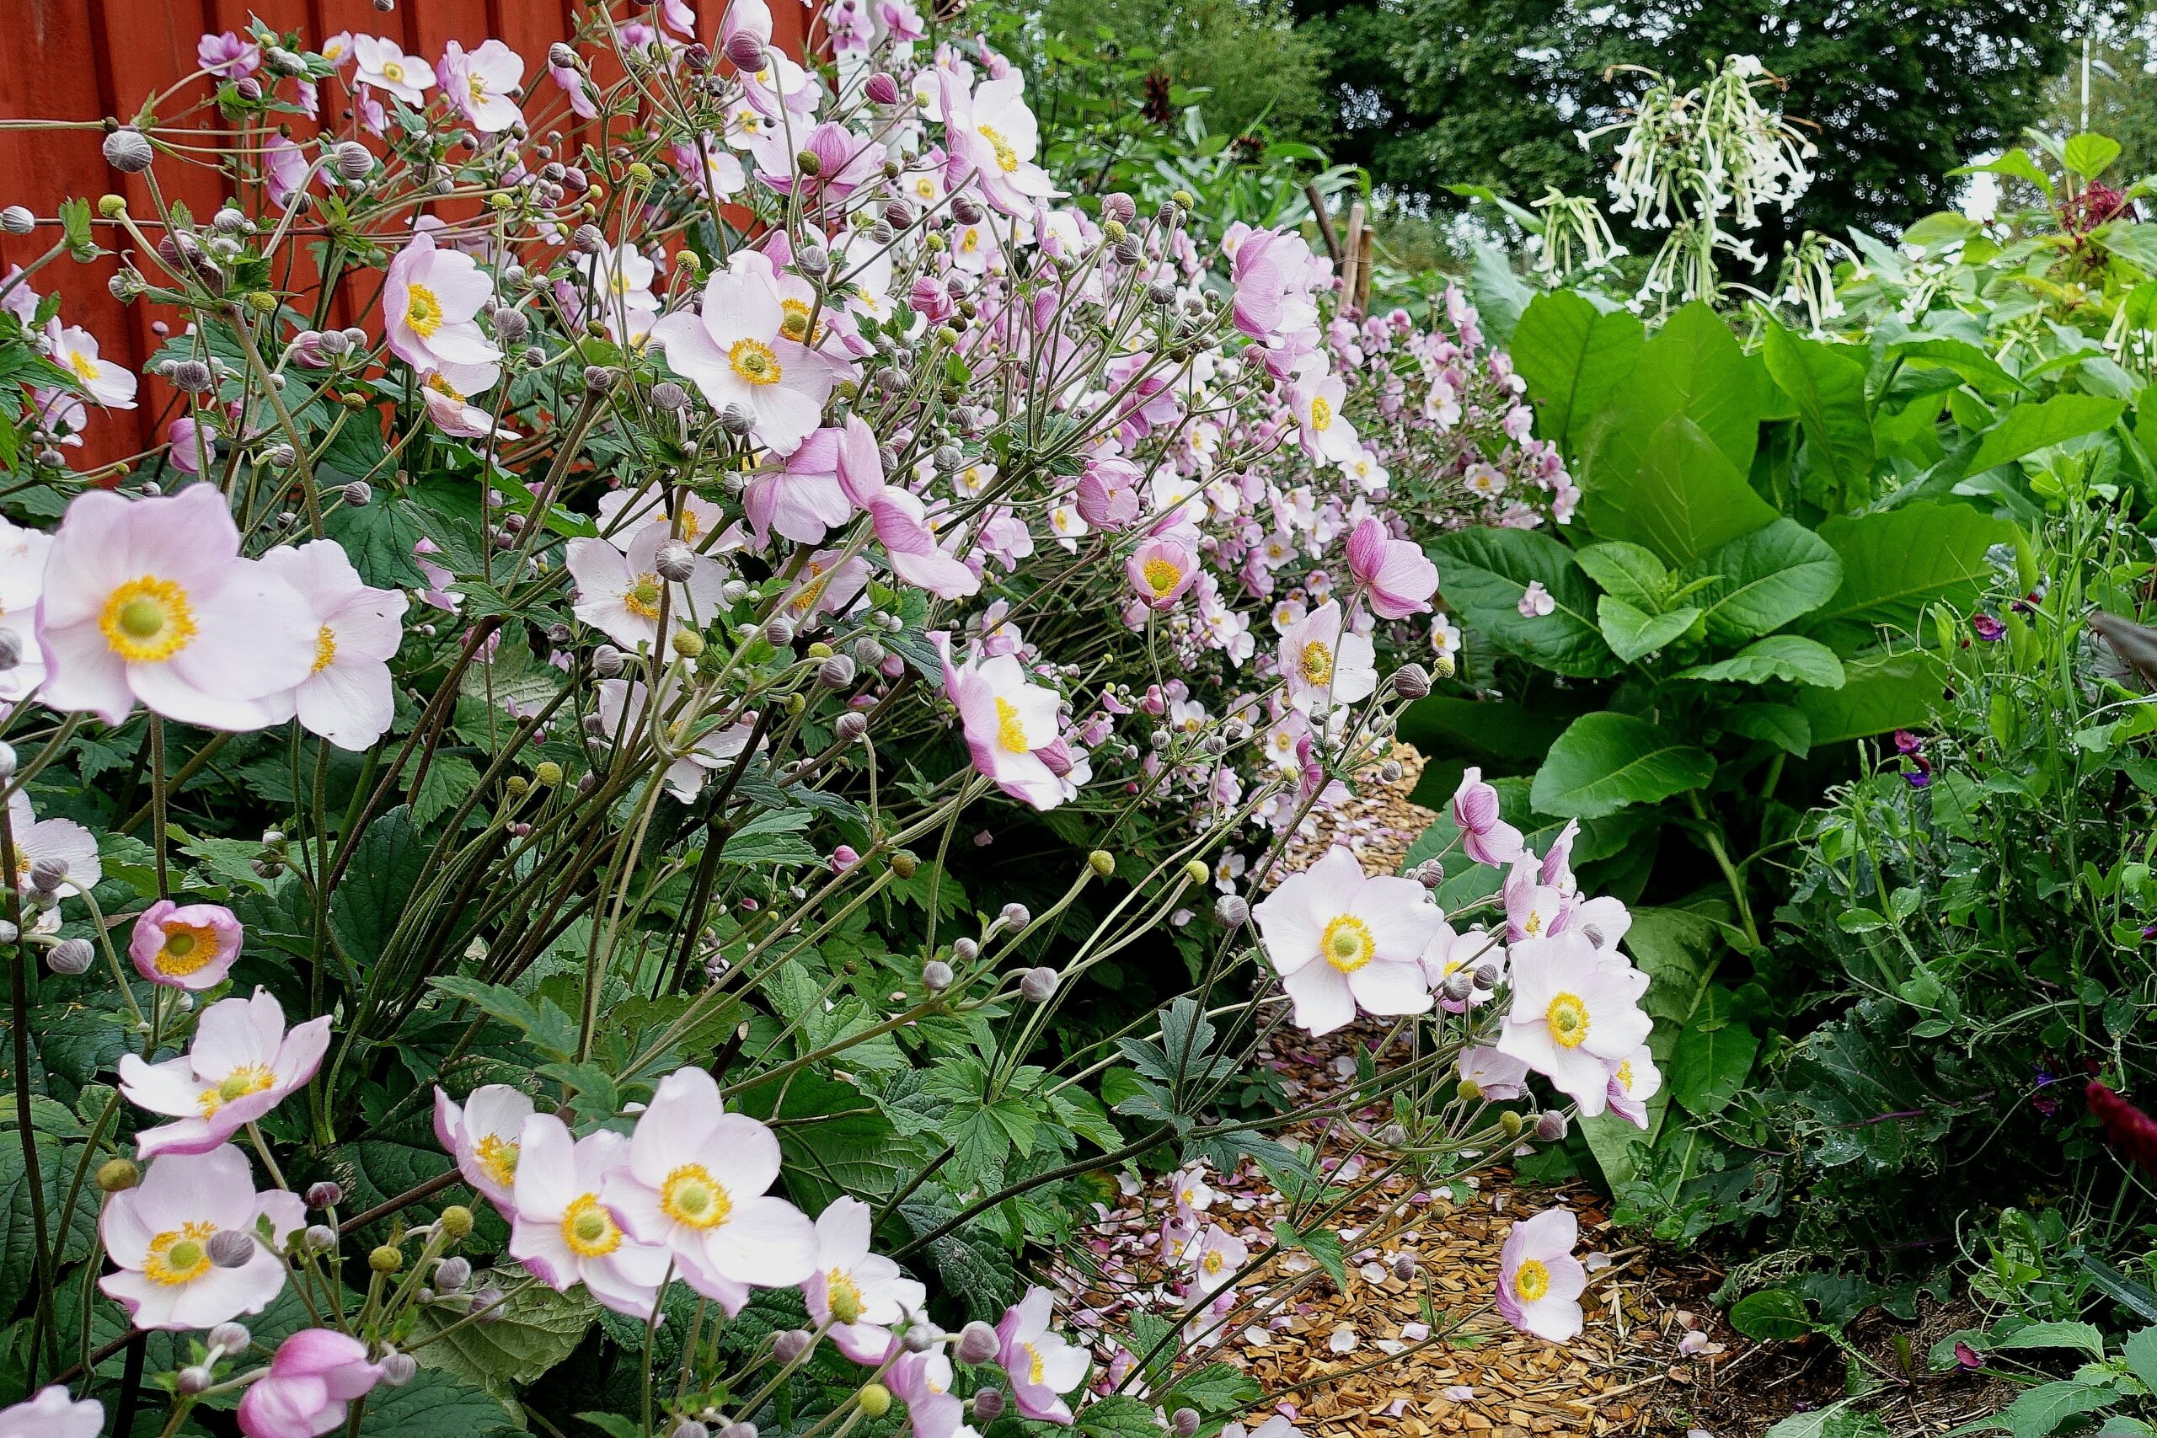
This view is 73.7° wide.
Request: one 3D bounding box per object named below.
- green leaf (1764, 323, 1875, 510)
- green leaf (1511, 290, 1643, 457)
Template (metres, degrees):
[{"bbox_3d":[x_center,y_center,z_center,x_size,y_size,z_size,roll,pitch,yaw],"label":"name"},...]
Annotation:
[{"bbox_3d":[1.488,-0.605,2.900,0.180,0.380,0.130,-17,-6,13],"label":"green leaf"},{"bbox_3d":[0.779,-0.531,2.250,0.200,0.270,0.060,8,-6,6],"label":"green leaf"}]

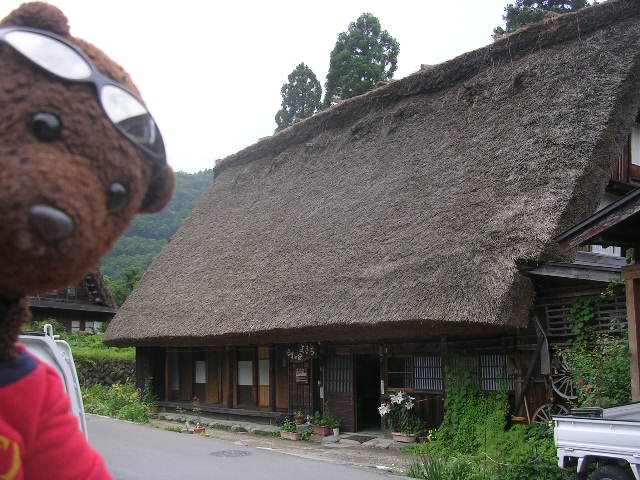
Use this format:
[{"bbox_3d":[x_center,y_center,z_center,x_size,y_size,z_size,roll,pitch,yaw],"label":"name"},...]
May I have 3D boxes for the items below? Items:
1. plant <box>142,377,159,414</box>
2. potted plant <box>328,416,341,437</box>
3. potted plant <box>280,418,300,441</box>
[{"bbox_3d":[-5.514,5.049,22.860,0.420,1.200,0.420,7,-12,-38],"label":"plant"},{"bbox_3d":[0.322,4.145,15.676,0.250,0.420,0.250,8,-13,-39],"label":"potted plant"},{"bbox_3d":[-0.654,4.179,15.576,0.240,0.450,0.450,8,-13,-39],"label":"potted plant"}]

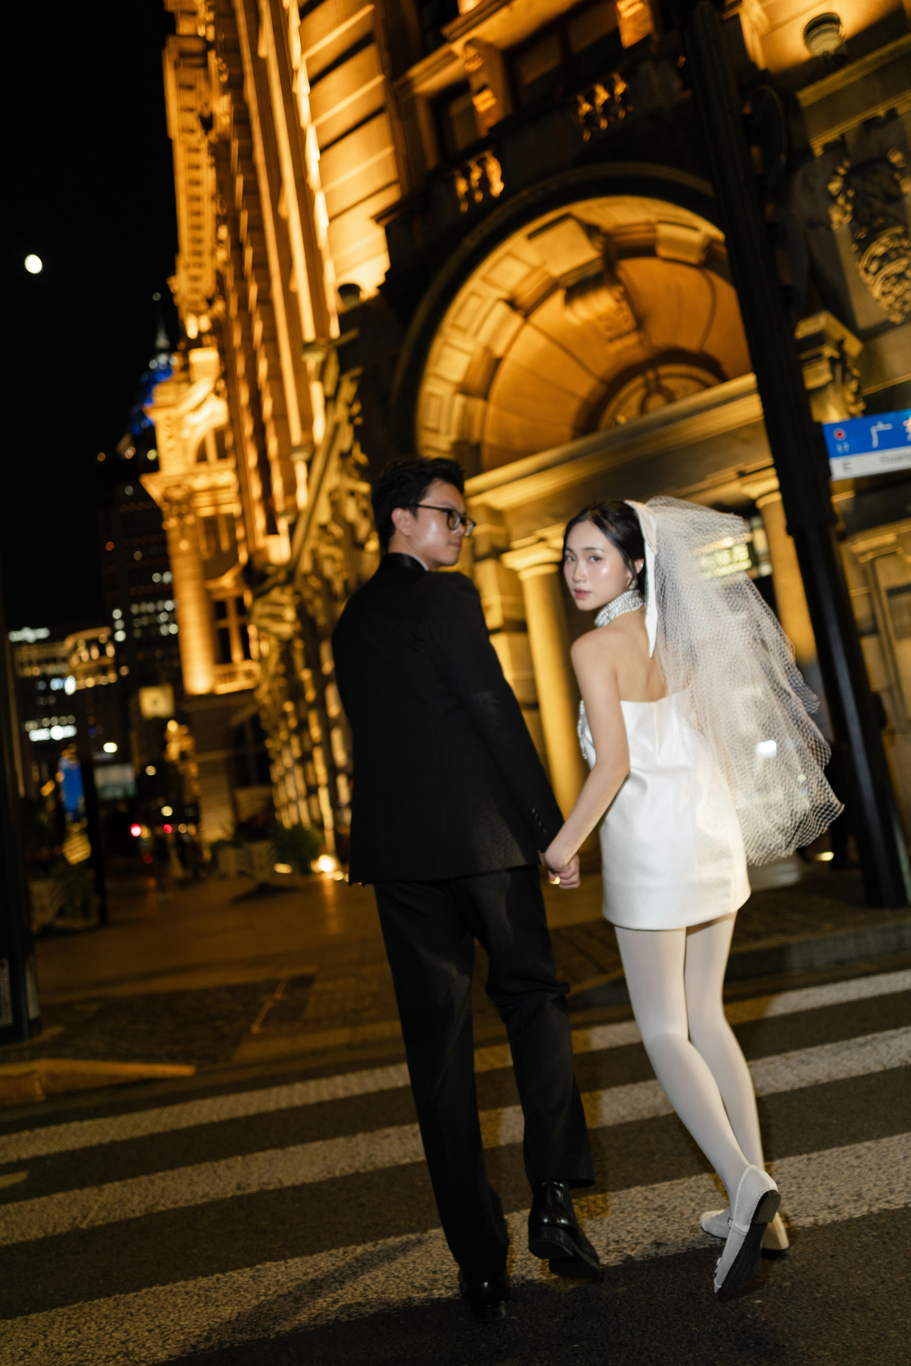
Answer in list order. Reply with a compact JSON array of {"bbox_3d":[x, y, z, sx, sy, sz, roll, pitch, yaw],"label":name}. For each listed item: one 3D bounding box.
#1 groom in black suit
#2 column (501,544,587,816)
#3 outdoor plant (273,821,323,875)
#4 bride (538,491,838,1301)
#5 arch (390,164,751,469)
[{"bbox_3d":[0.023,0.368,2.263,0.520,1.770,0.430,-10,-7,8],"label":"groom in black suit"},{"bbox_3d":[0.989,0.149,10.848,0.480,3.200,0.480,-14,-8,34],"label":"column"},{"bbox_3d":[-3.296,3.474,22.250,0.950,1.050,0.950,-9,-7,0],"label":"outdoor plant"},{"bbox_3d":[0.501,0.369,2.264,0.580,1.630,0.480,-5,-8,-32],"label":"bride"},{"bbox_3d":[1.183,-3.525,10.133,4.200,2.150,1.000,-14,-8,34],"label":"arch"}]

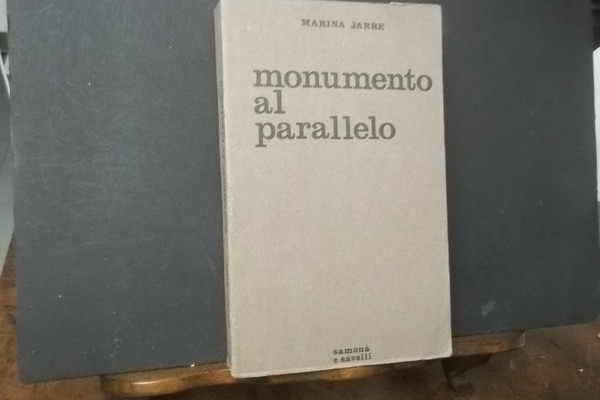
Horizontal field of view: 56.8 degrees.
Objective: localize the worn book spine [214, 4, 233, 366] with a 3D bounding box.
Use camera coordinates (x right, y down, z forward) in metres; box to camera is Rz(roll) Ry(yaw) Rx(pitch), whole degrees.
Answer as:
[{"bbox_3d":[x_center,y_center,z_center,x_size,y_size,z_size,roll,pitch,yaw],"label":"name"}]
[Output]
[{"bbox_3d":[-0.038,-0.007,0.305,0.011,0.201,0.024,-2,0,-13],"label":"worn book spine"}]

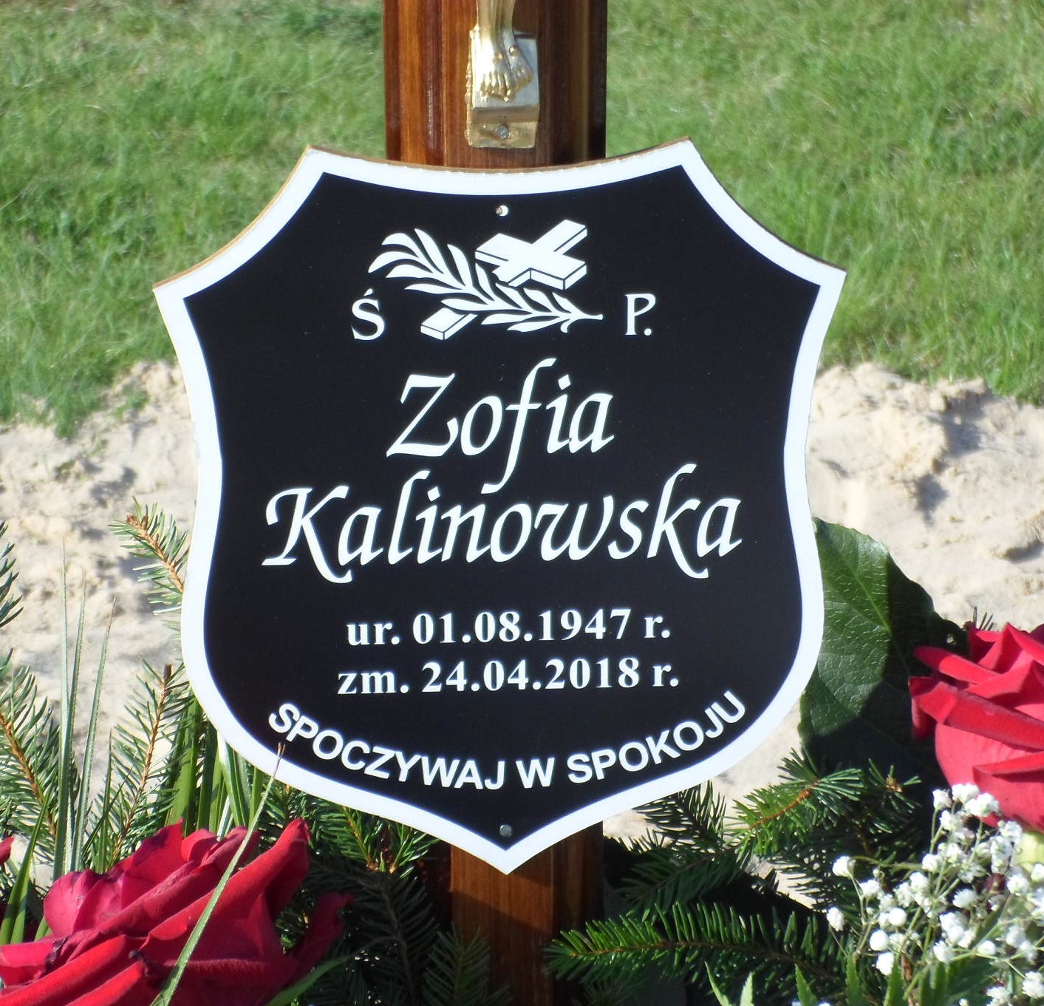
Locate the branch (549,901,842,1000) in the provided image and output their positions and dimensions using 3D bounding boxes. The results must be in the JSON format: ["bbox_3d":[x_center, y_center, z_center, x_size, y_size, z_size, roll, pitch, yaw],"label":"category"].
[{"bbox_3d":[0.061,0.158,1.710,0.104,0.036,0.045,1,25,0],"label":"branch"}]

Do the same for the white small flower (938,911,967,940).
[{"bbox_3d":[0.149,0.147,1.680,0.010,0.010,0.010,1,25,0],"label":"white small flower"}]

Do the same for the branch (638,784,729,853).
[{"bbox_3d":[0.059,0.115,1.770,0.035,0.029,0.030,1,25,0],"label":"branch"}]

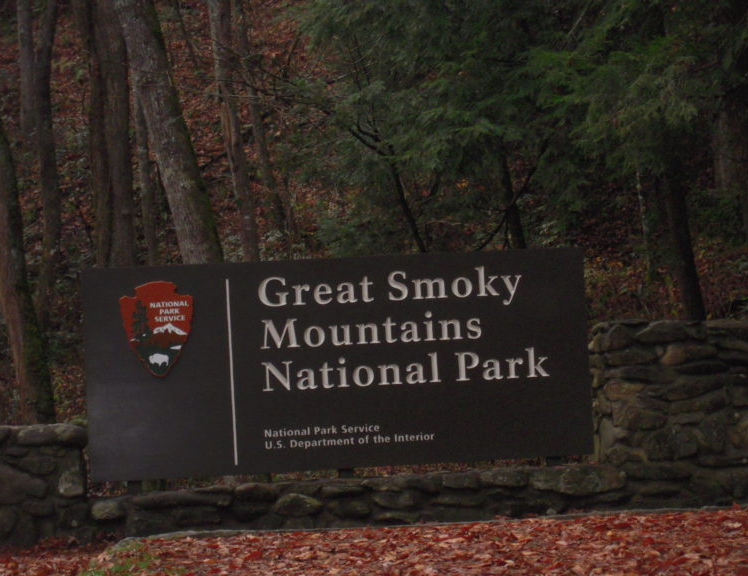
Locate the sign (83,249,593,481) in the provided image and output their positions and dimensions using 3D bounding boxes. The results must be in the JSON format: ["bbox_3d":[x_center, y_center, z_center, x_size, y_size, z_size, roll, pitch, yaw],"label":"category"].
[{"bbox_3d":[-0.196,0.441,14.529,2.962,1.220,0.100,-2,-3,-9],"label":"sign"}]

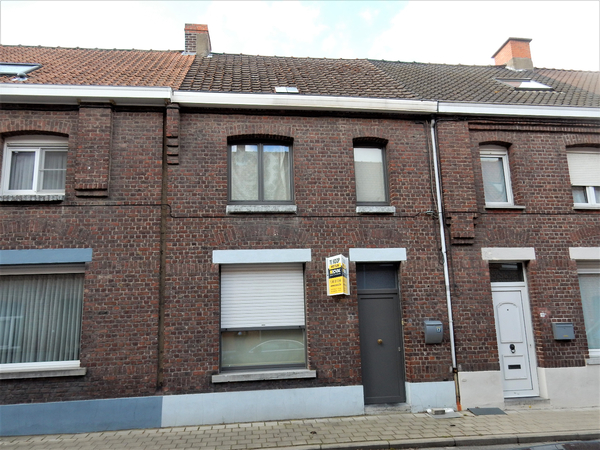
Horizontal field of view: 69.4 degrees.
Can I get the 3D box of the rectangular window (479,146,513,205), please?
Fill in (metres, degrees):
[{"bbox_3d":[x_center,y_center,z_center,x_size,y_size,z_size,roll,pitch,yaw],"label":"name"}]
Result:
[{"bbox_3d":[4.151,-1.060,9.309,0.740,1.345,0.100,0,-11,-8],"label":"rectangular window"}]

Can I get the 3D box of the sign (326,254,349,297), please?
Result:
[{"bbox_3d":[0.746,0.945,8.052,0.440,0.712,0.370,0,-11,-8],"label":"sign"}]

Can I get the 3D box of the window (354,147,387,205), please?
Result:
[{"bbox_3d":[1.431,-1.056,8.937,0.740,1.315,0.100,0,-11,-8],"label":"window"}]

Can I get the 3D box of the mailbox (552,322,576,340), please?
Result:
[{"bbox_3d":[5.208,2.096,8.555,0.365,0.304,0.120,0,-11,-8],"label":"mailbox"}]

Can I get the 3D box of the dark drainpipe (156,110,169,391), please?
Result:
[{"bbox_3d":[-2.511,0.330,7.902,0.090,5.107,0.090,-1,-11,-8],"label":"dark drainpipe"}]

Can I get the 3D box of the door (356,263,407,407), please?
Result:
[{"bbox_3d":[1.542,2.053,8.416,0.873,2.672,0.090,0,-11,-8],"label":"door"}]

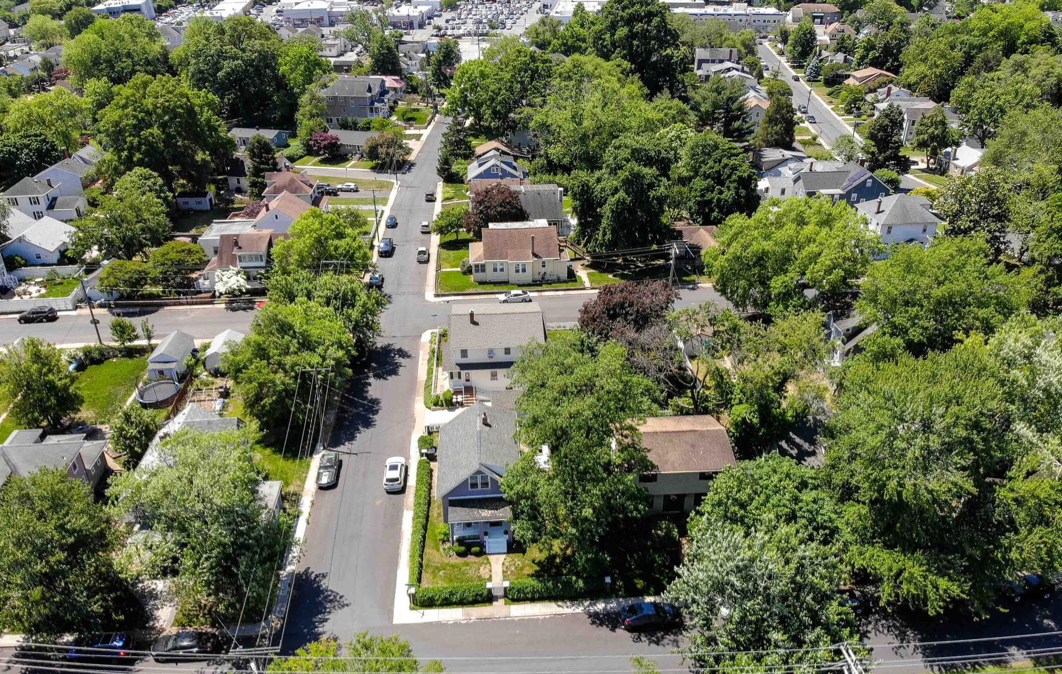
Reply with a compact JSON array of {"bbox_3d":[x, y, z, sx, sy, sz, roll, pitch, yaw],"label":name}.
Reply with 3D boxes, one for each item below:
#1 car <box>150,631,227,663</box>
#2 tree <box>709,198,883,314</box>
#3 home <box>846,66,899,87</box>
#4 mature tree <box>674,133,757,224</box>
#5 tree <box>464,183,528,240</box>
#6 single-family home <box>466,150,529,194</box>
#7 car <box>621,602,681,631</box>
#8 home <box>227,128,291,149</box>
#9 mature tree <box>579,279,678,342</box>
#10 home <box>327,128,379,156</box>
[{"bbox_3d":[-25.045,22.464,53.703,4.800,1.480,1.850,-2,29,-4],"label":"car"},{"bbox_3d":[36.626,-11.106,104.294,23.530,16.390,23.060,0,29,0],"label":"tree"},{"bbox_3d":[105.000,-78.094,226.837,14.000,6.800,9.600,3,29,5],"label":"home"},{"bbox_3d":[33.868,-29.101,136.158,15.390,17.610,15.080,0,29,0],"label":"mature tree"},{"bbox_3d":[-6.173,-22.120,130.976,11.320,10.290,11.090,0,29,0],"label":"tree"},{"bbox_3d":[-6.700,-32.619,145.140,11.500,7.200,9.400,-2,29,-3],"label":"single-family home"},{"bbox_3d":[9.850,22.481,59.694,4.720,1.450,1.850,-2,29,-4],"label":"car"},{"bbox_3d":[-68.158,-50.401,184.347,13.200,4.400,7.600,8,30,14],"label":"home"},{"bbox_3d":[12.642,-2.771,97.373,13.120,8.350,12.860,0,29,0],"label":"mature tree"},{"bbox_3d":[-40.869,-47.251,177.913,15.315,4.900,9.200,6,30,10],"label":"home"}]

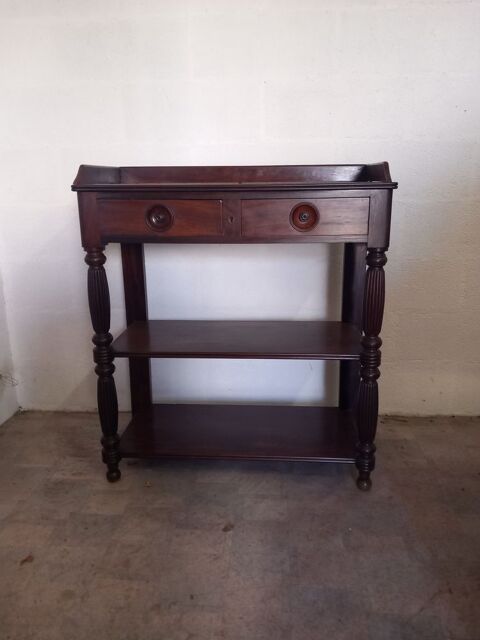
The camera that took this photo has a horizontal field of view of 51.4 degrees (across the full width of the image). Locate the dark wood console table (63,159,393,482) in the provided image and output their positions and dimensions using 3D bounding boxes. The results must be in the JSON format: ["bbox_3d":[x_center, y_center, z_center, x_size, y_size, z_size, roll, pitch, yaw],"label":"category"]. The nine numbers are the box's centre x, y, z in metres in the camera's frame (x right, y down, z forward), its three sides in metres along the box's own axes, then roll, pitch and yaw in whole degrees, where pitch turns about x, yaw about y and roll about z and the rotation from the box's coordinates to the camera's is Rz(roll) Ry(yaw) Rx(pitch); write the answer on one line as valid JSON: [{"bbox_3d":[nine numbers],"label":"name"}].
[{"bbox_3d":[-0.003,0.006,1.608,0.855,0.977,0.412,0,15,4],"label":"dark wood console table"}]

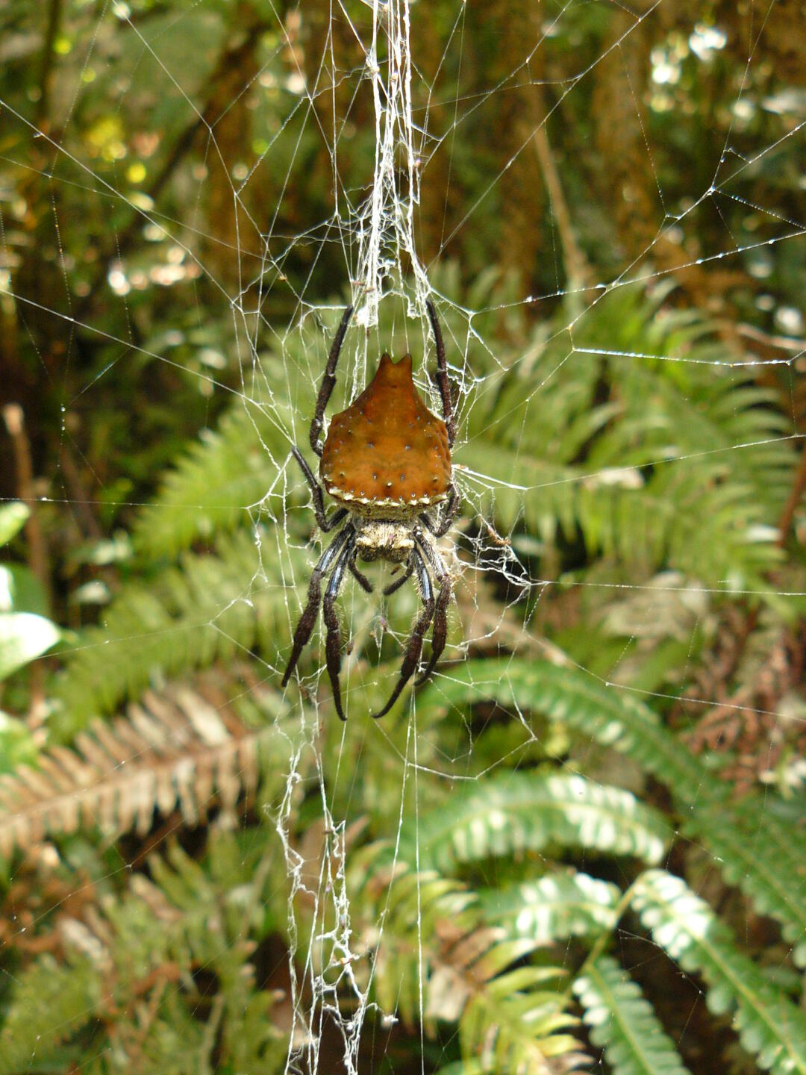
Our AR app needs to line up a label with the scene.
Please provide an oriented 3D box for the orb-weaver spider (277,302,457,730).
[{"bbox_3d":[-0.004,-0.004,0.140,0.022,0.053,0.017,2,0,0],"label":"orb-weaver spider"}]

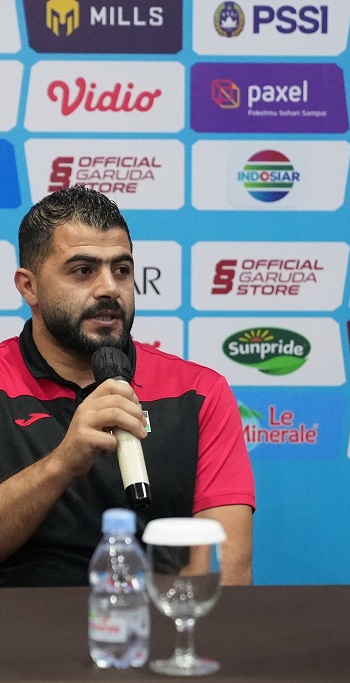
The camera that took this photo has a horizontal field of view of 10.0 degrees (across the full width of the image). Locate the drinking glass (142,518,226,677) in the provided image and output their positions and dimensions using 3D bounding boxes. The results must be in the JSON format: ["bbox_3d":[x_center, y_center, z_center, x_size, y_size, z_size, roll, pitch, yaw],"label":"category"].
[{"bbox_3d":[0.010,0.266,2.086,0.087,0.151,0.087,0,5,0],"label":"drinking glass"}]

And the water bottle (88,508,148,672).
[{"bbox_3d":[-0.059,0.260,2.108,0.063,0.159,0.063,0,5,0],"label":"water bottle"}]

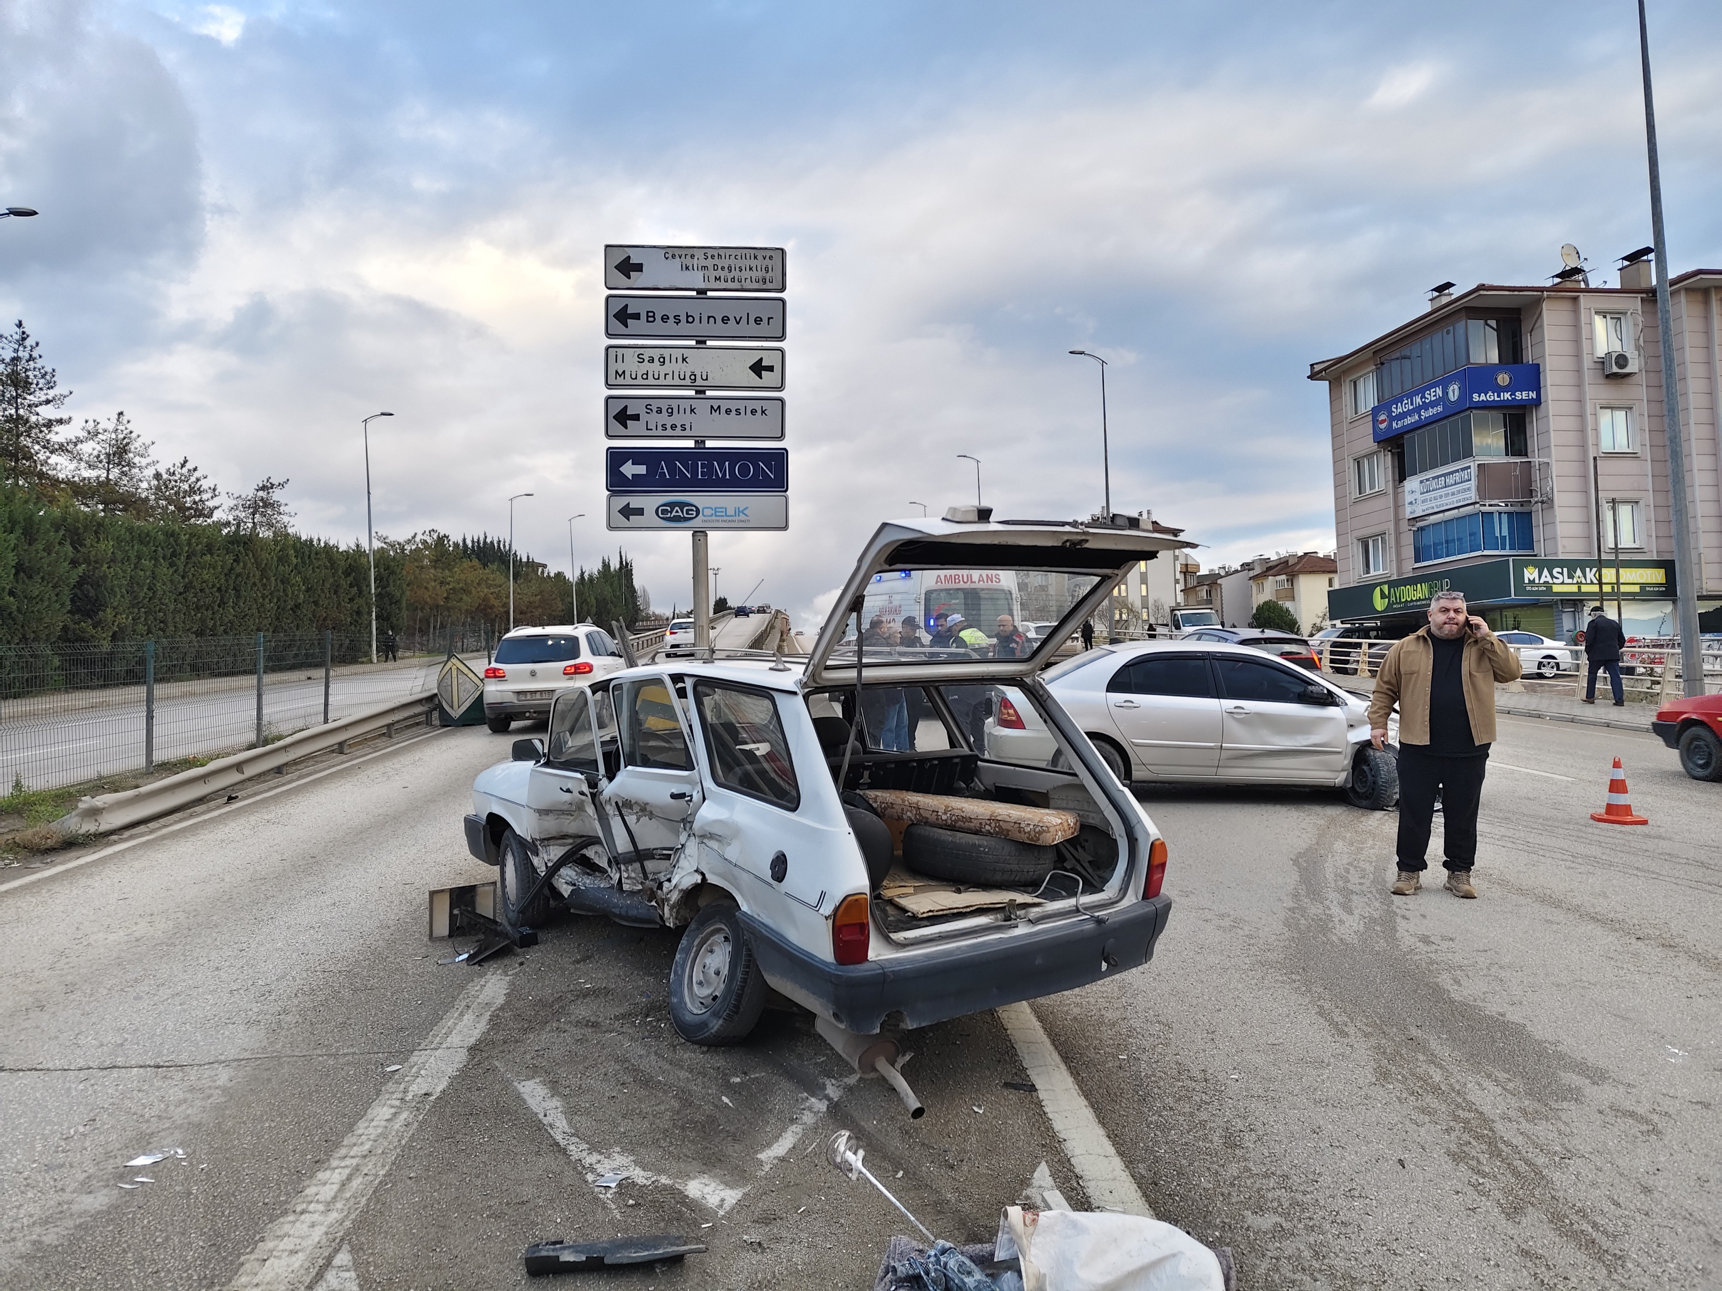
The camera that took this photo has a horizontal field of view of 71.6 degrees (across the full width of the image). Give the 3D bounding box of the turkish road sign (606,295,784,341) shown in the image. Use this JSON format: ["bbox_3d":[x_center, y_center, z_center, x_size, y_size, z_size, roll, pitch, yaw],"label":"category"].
[{"bbox_3d":[-1.446,-2.862,10.430,1.590,0.392,0.040,-1,-2,-3],"label":"turkish road sign"}]

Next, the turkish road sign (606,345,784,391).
[{"bbox_3d":[-1.450,-2.425,10.420,1.585,0.395,0.040,-1,-2,-3],"label":"turkish road sign"}]

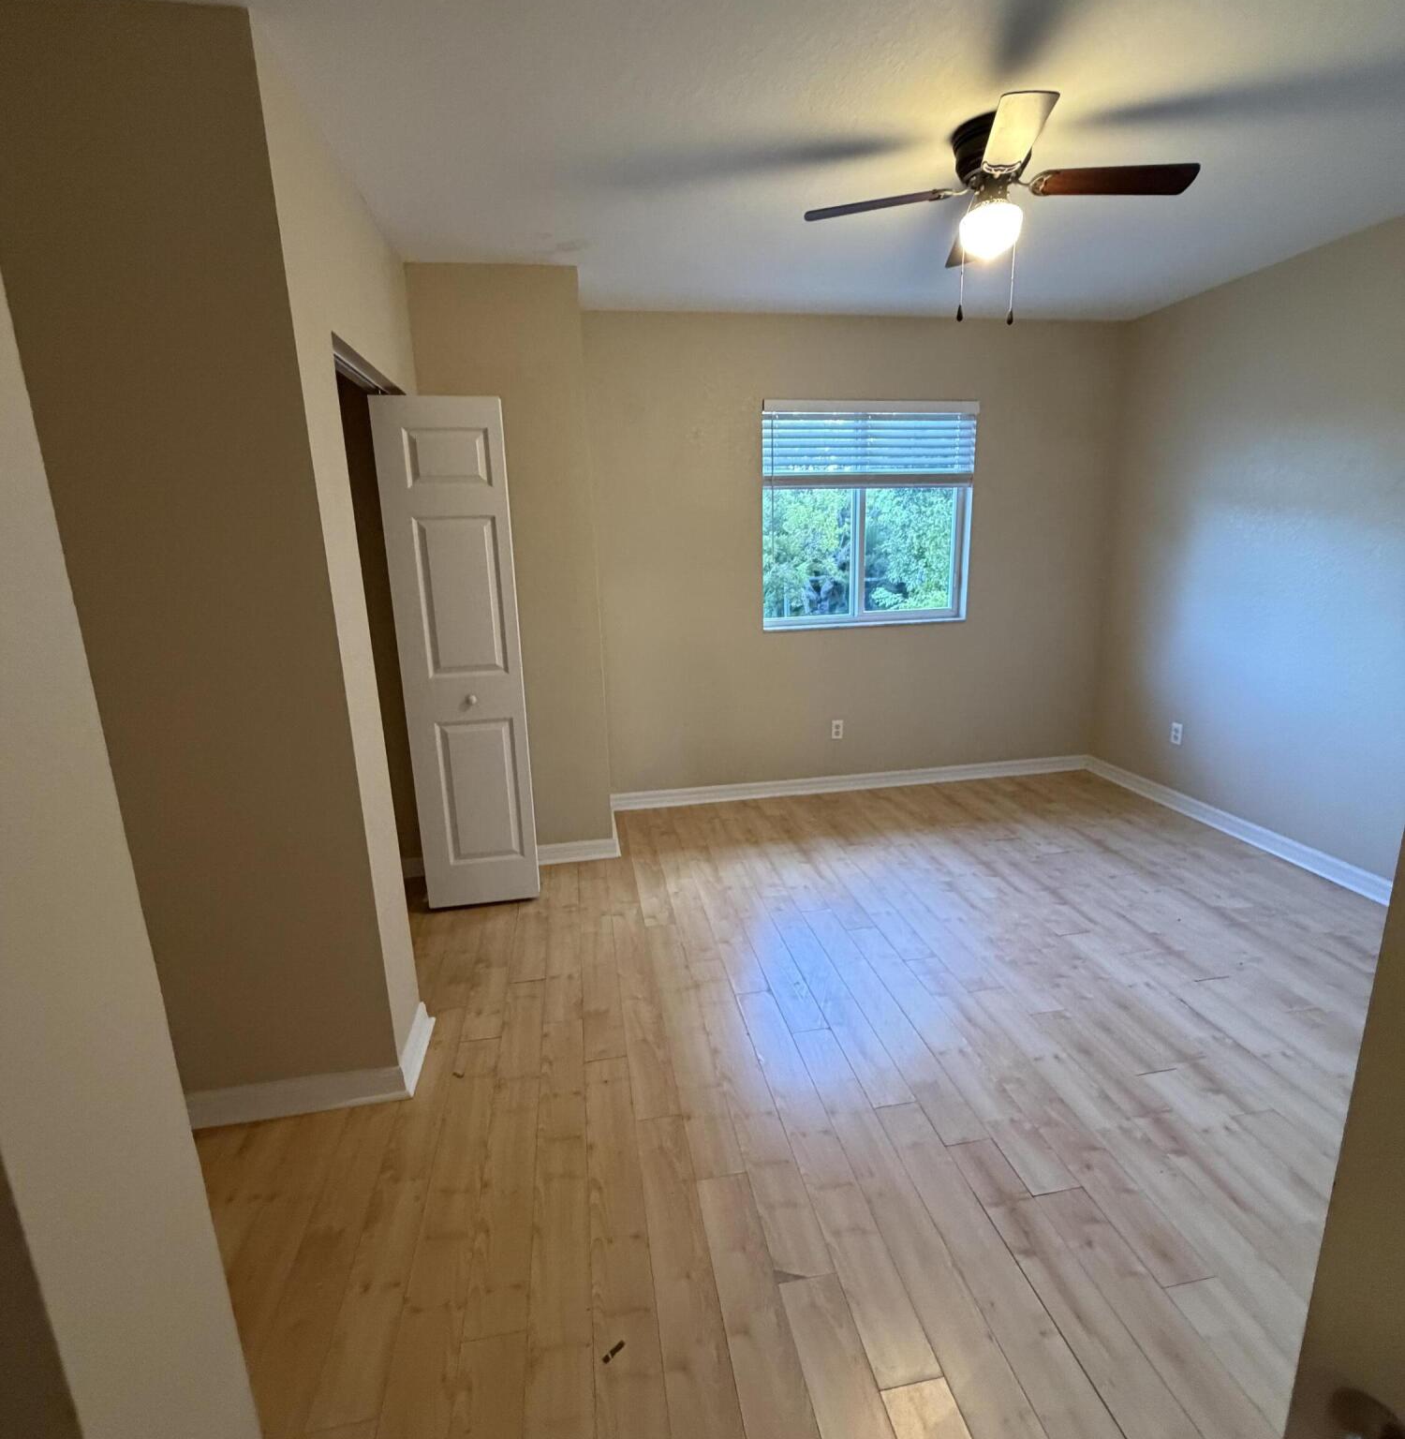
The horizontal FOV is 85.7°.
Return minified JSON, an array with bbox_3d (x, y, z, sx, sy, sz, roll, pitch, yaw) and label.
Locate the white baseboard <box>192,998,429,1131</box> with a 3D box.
[{"bbox_3d":[-1.129,0.992,2.222,0.588,0.100,0.342,-4,14,-9],"label":"white baseboard"}]

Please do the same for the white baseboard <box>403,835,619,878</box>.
[{"bbox_3d":[-0.886,0.651,3.579,0.988,0.095,0.018,-4,14,-9],"label":"white baseboard"}]

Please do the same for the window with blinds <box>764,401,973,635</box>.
[{"bbox_3d":[0.916,-1.113,4.176,1.210,1.188,0.090,-4,14,-9],"label":"window with blinds"}]

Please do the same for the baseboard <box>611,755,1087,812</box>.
[{"bbox_3d":[0.947,0.368,4.508,2.959,0.097,0.018,-4,14,-9],"label":"baseboard"}]

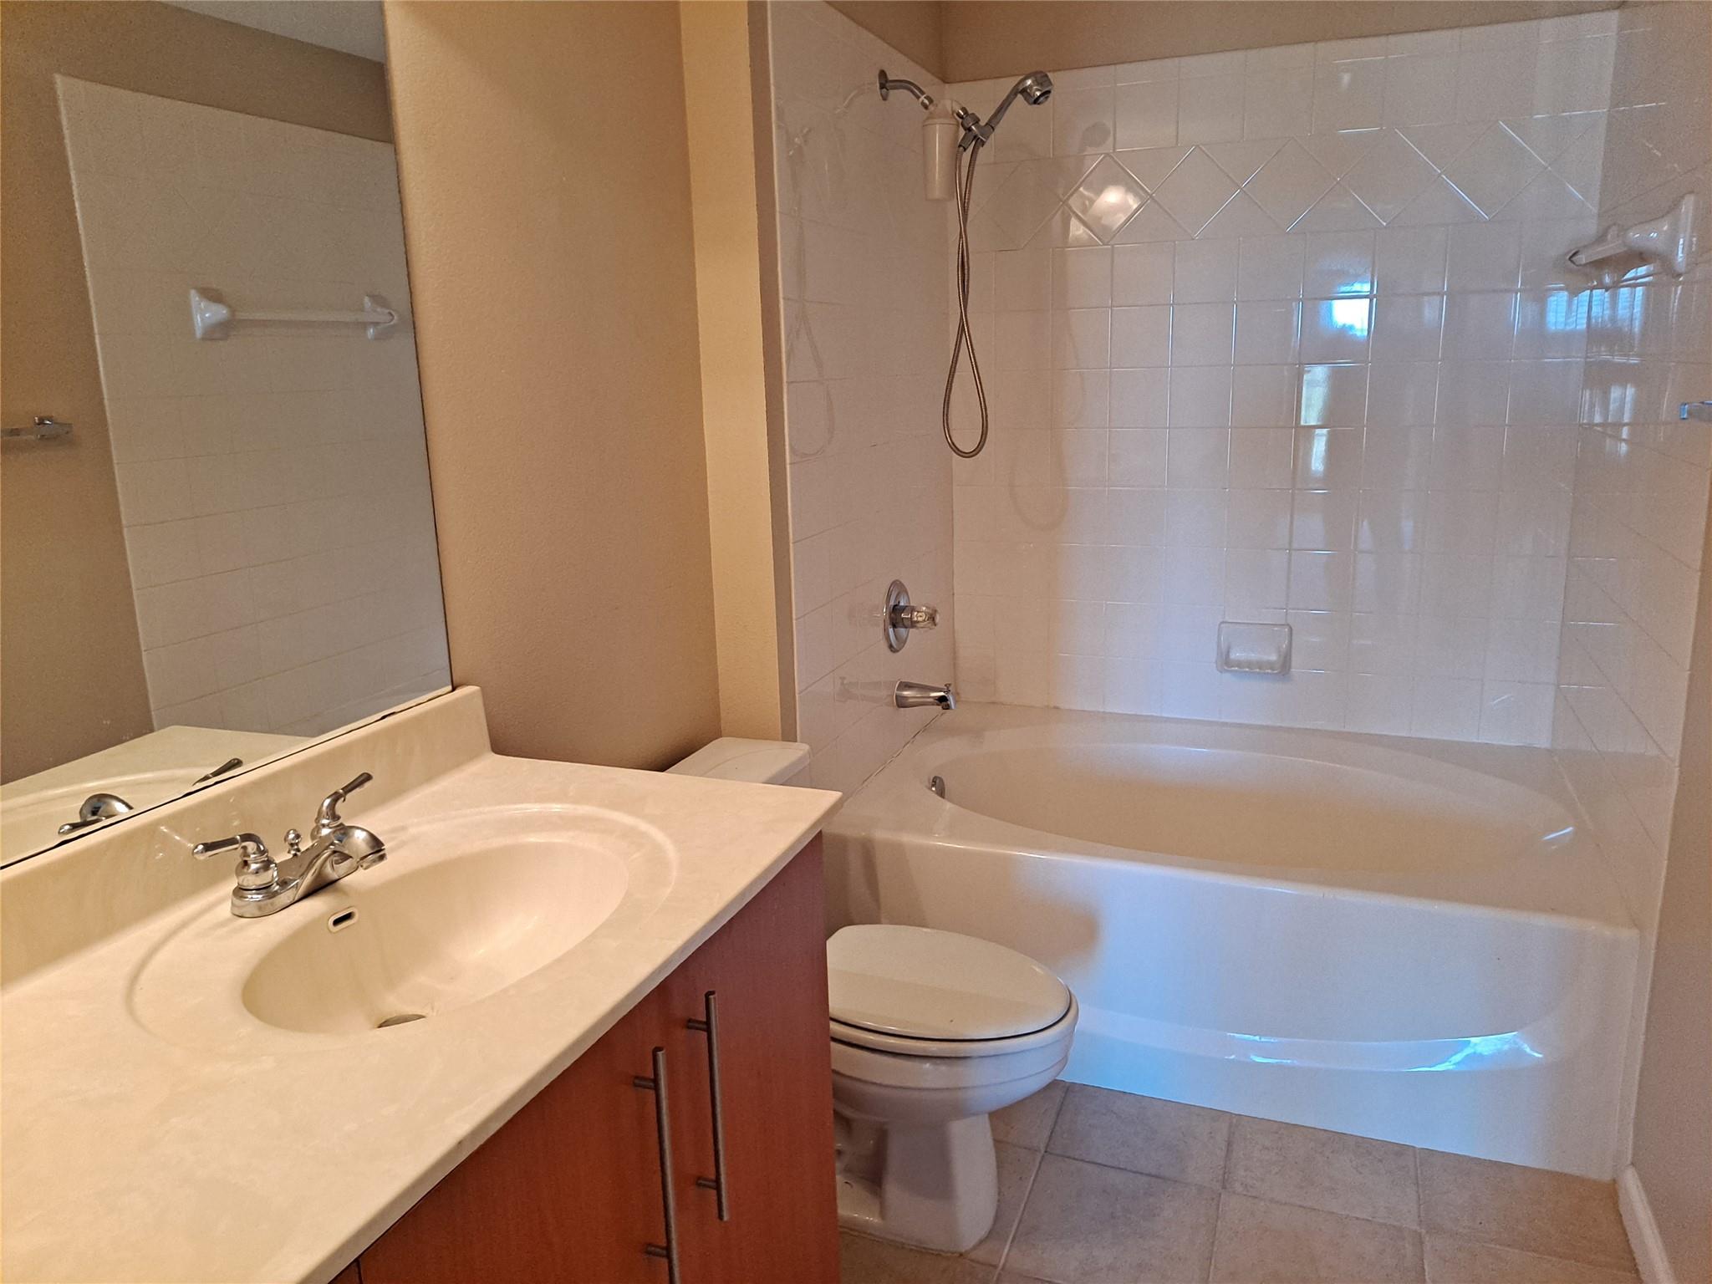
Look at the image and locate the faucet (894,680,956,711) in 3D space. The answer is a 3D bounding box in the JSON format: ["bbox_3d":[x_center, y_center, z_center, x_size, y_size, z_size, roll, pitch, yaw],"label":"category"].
[{"bbox_3d":[0.178,0.134,3.061,0.152,0.072,0.062,3,13,21],"label":"faucet"}]

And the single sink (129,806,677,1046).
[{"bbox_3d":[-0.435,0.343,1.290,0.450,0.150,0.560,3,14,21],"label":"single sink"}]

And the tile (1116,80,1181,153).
[{"bbox_3d":[0.718,-1.297,3.055,0.152,0.152,0.010,3,13,21],"label":"tile"}]

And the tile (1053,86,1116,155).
[{"bbox_3d":[0.567,-1.292,3.083,0.152,0.152,0.010,3,14,21],"label":"tile"}]

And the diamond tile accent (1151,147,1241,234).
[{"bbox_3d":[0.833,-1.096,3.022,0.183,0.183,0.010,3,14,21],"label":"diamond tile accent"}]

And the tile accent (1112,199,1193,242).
[{"bbox_3d":[0.743,-1.060,3.100,0.212,0.108,0.010,3,13,21],"label":"tile accent"}]

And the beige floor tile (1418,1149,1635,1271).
[{"bbox_3d":[1.134,0.969,2.108,0.310,0.010,0.229,3,14,21],"label":"beige floor tile"}]

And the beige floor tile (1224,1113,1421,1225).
[{"bbox_3d":[0.830,0.945,2.203,0.312,0.010,0.240,3,13,21],"label":"beige floor tile"}]

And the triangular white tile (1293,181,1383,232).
[{"bbox_3d":[1.139,-1.032,2.927,0.217,0.108,0.010,3,13,21],"label":"triangular white tile"}]

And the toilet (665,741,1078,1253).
[{"bbox_3d":[0.013,0.623,2.187,0.765,0.733,0.490,3,14,21],"label":"toilet"}]

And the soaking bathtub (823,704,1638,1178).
[{"bbox_3d":[0.809,0.565,2.866,1.510,0.492,1.030,3,14,21],"label":"soaking bathtub"}]

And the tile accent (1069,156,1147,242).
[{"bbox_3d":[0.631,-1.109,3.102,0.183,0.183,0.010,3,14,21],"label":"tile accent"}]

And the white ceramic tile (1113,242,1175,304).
[{"bbox_3d":[0.721,-0.923,3.110,0.152,0.152,0.010,3,14,21],"label":"white ceramic tile"}]

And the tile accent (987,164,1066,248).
[{"bbox_3d":[0.438,-1.131,3.207,0.208,0.208,0.010,3,13,21],"label":"tile accent"}]

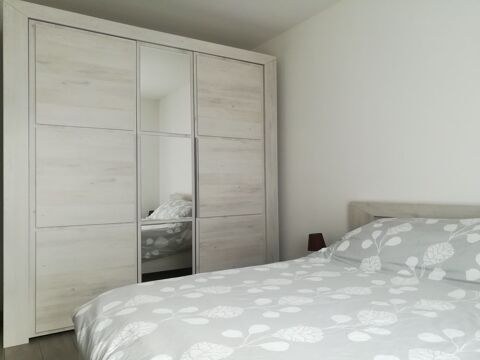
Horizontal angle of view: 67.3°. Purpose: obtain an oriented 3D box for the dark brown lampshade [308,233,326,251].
[{"bbox_3d":[0.583,0.528,2.700,0.145,0.250,0.145,0,-1,-32],"label":"dark brown lampshade"}]

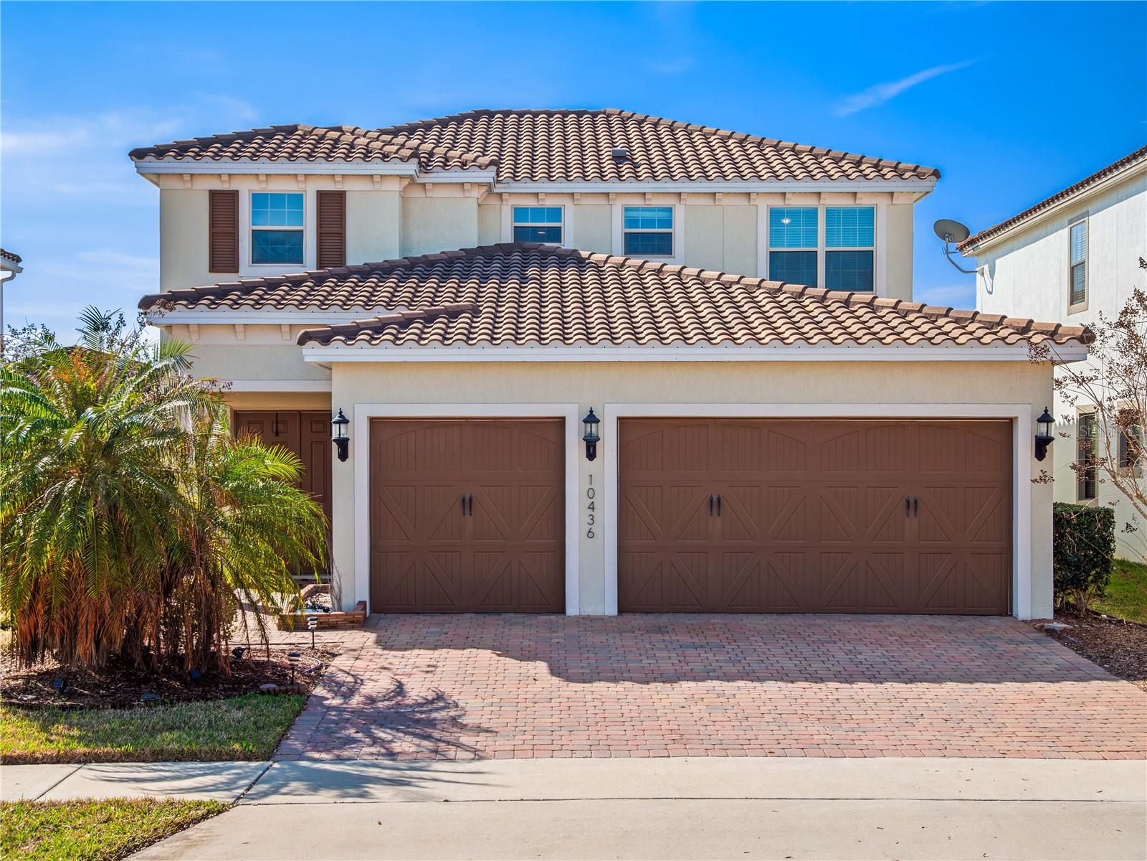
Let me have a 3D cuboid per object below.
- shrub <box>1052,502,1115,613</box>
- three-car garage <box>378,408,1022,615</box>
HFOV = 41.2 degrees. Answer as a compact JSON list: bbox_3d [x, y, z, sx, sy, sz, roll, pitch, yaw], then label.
[{"bbox_3d":[6.480,1.655,19.500,0.900,1.380,1.000,0,0,1],"label":"shrub"},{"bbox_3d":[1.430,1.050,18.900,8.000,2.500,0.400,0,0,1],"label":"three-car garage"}]

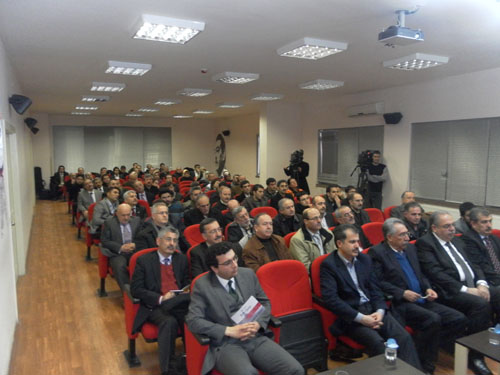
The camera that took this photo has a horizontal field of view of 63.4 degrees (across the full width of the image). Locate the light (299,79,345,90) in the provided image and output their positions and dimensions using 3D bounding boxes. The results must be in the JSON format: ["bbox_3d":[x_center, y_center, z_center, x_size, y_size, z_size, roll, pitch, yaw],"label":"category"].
[{"bbox_3d":[1.375,-1.955,7.711,0.610,0.075,0.610,-3,6,-27],"label":"light"}]

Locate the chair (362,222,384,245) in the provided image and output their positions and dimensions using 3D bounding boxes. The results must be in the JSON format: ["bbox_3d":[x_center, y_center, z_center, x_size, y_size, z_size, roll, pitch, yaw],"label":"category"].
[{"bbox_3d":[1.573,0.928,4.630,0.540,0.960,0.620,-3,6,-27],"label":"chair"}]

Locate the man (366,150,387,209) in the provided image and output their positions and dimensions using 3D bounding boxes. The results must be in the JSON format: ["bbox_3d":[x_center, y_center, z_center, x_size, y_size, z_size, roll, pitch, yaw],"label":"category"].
[{"bbox_3d":[2.654,0.144,8.527,0.480,1.790,0.350,1,5,11],"label":"man"}]

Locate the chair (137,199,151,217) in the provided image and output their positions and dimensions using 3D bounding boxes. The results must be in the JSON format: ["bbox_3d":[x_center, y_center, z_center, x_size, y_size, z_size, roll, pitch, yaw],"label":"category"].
[{"bbox_3d":[-2.014,0.736,7.472,0.580,0.950,0.630,-3,6,-27],"label":"chair"}]

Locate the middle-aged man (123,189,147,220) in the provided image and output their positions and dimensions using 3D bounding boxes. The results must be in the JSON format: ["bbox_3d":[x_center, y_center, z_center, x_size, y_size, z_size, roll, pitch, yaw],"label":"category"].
[{"bbox_3d":[-1.643,0.686,5.813,0.550,1.260,0.780,-3,6,-27],"label":"middle-aged man"}]

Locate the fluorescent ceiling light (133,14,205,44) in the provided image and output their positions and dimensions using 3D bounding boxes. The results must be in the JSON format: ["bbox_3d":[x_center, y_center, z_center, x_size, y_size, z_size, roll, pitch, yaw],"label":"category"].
[{"bbox_3d":[-0.862,-1.601,4.141,0.610,0.075,0.610,-3,6,-27],"label":"fluorescent ceiling light"}]

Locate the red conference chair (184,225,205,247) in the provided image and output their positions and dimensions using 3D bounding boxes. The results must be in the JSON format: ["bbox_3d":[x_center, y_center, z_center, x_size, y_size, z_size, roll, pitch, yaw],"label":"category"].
[{"bbox_3d":[-0.506,0.967,5.073,0.580,0.950,0.580,-3,6,-27],"label":"red conference chair"}]

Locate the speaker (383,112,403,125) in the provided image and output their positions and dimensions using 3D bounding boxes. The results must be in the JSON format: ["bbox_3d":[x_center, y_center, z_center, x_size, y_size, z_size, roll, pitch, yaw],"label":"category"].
[{"bbox_3d":[3.076,-1.484,8.700,0.240,0.230,0.340,-16,12,-25],"label":"speaker"}]

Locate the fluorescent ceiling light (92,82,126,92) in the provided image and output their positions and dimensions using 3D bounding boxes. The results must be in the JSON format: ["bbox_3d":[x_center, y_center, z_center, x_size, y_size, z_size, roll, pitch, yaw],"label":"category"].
[{"bbox_3d":[-2.974,-2.079,8.454,0.620,0.080,0.620,-3,6,-27],"label":"fluorescent ceiling light"}]

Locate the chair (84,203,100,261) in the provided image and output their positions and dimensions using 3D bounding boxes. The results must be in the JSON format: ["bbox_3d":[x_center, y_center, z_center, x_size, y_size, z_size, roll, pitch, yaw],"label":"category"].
[{"bbox_3d":[-2.466,0.754,6.925,0.620,0.930,0.720,-3,6,-27],"label":"chair"}]

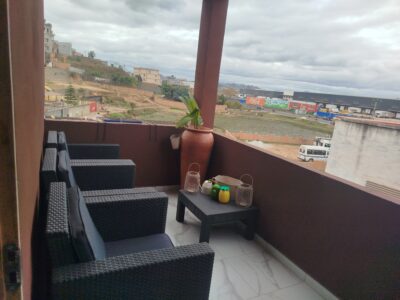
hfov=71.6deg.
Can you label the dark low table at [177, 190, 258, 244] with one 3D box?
[{"bbox_3d":[0.157,0.643,2.751,0.566,0.343,0.580,-1,15,-29],"label":"dark low table"}]

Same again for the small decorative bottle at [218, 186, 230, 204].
[{"bbox_3d":[0.242,0.424,2.655,0.109,0.143,0.109,6,13,-1],"label":"small decorative bottle"}]

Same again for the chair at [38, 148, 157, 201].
[{"bbox_3d":[-0.809,0.438,2.167,0.699,0.790,0.745,0,14,-26],"label":"chair"}]

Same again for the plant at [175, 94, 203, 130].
[{"bbox_3d":[-0.120,-0.460,3.268,0.310,0.410,0.290,6,13,-1],"label":"plant"}]

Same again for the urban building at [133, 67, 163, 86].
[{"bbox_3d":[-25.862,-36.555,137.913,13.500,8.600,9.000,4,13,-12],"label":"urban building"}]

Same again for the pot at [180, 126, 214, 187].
[{"bbox_3d":[-0.062,0.183,3.412,0.399,0.891,0.399,6,13,-1],"label":"pot"}]

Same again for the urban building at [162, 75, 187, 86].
[{"bbox_3d":[-16.888,-45.697,183.648,16.000,7.000,10.000,5,13,-6],"label":"urban building"}]

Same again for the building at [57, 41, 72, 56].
[{"bbox_3d":[-49.918,-37.346,102.535,6.300,6.000,6.300,0,14,-26],"label":"building"}]

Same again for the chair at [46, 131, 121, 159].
[{"bbox_3d":[-1.132,0.255,2.808,0.699,0.790,0.745,0,15,-27],"label":"chair"}]

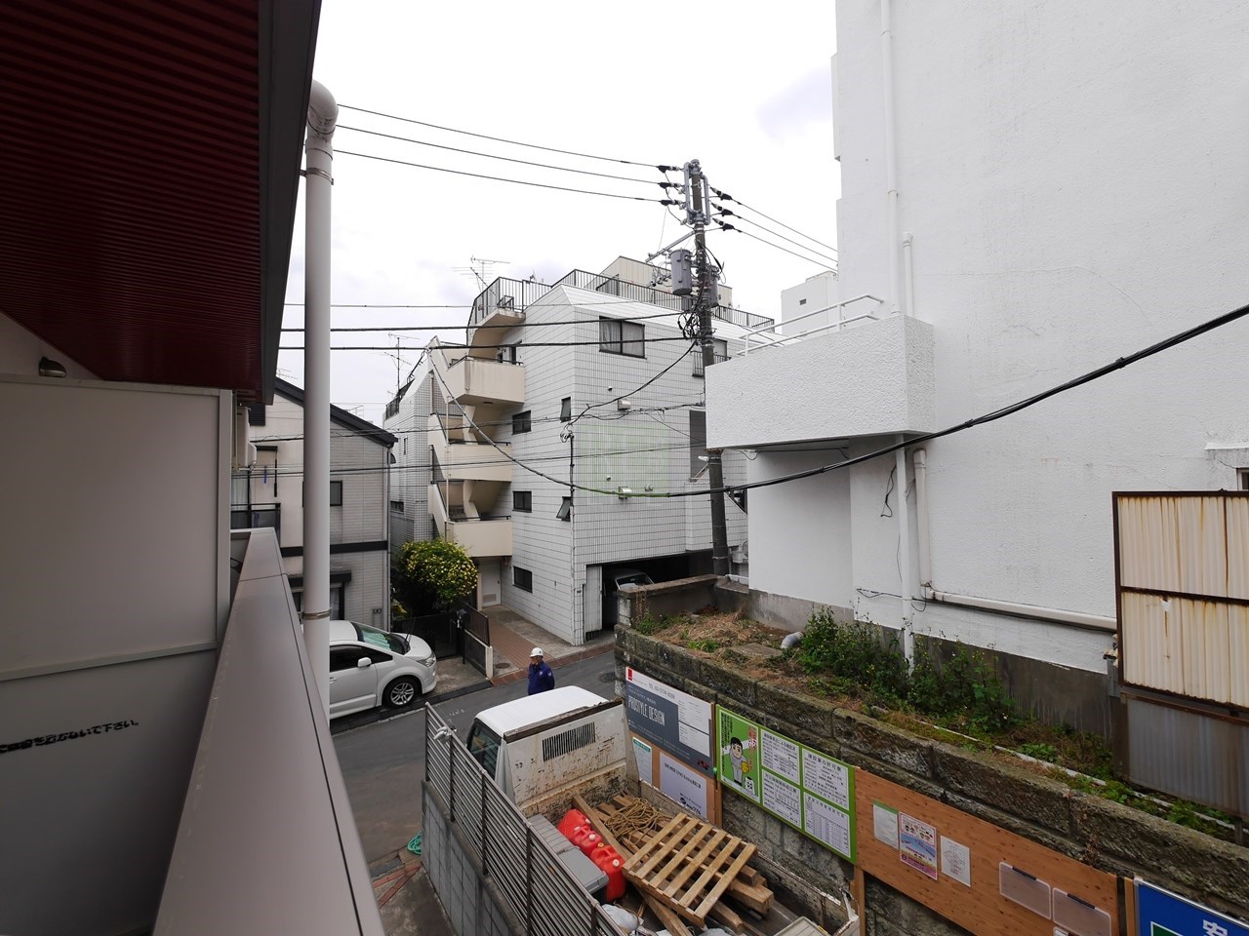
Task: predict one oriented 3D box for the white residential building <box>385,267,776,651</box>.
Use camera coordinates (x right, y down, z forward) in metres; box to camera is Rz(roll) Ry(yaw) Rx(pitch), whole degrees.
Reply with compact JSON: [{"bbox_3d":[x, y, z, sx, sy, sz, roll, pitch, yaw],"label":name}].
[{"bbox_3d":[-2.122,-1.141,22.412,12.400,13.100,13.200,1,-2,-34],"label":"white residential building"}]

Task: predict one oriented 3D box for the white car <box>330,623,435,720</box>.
[{"bbox_3d":[-6.322,4.241,10.350,4.650,1.660,1.770,1,-3,-40],"label":"white car"}]

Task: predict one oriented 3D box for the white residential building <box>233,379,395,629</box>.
[{"bbox_3d":[-10.651,1.562,14.524,6.500,7.500,8.000,1,-2,-34],"label":"white residential building"}]

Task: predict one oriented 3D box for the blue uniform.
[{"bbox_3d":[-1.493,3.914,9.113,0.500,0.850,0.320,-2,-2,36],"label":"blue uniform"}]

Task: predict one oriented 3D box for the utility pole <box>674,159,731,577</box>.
[{"bbox_3d":[1.923,-0.943,11.283,1.000,11.950,0.800,-4,0,-34],"label":"utility pole"}]

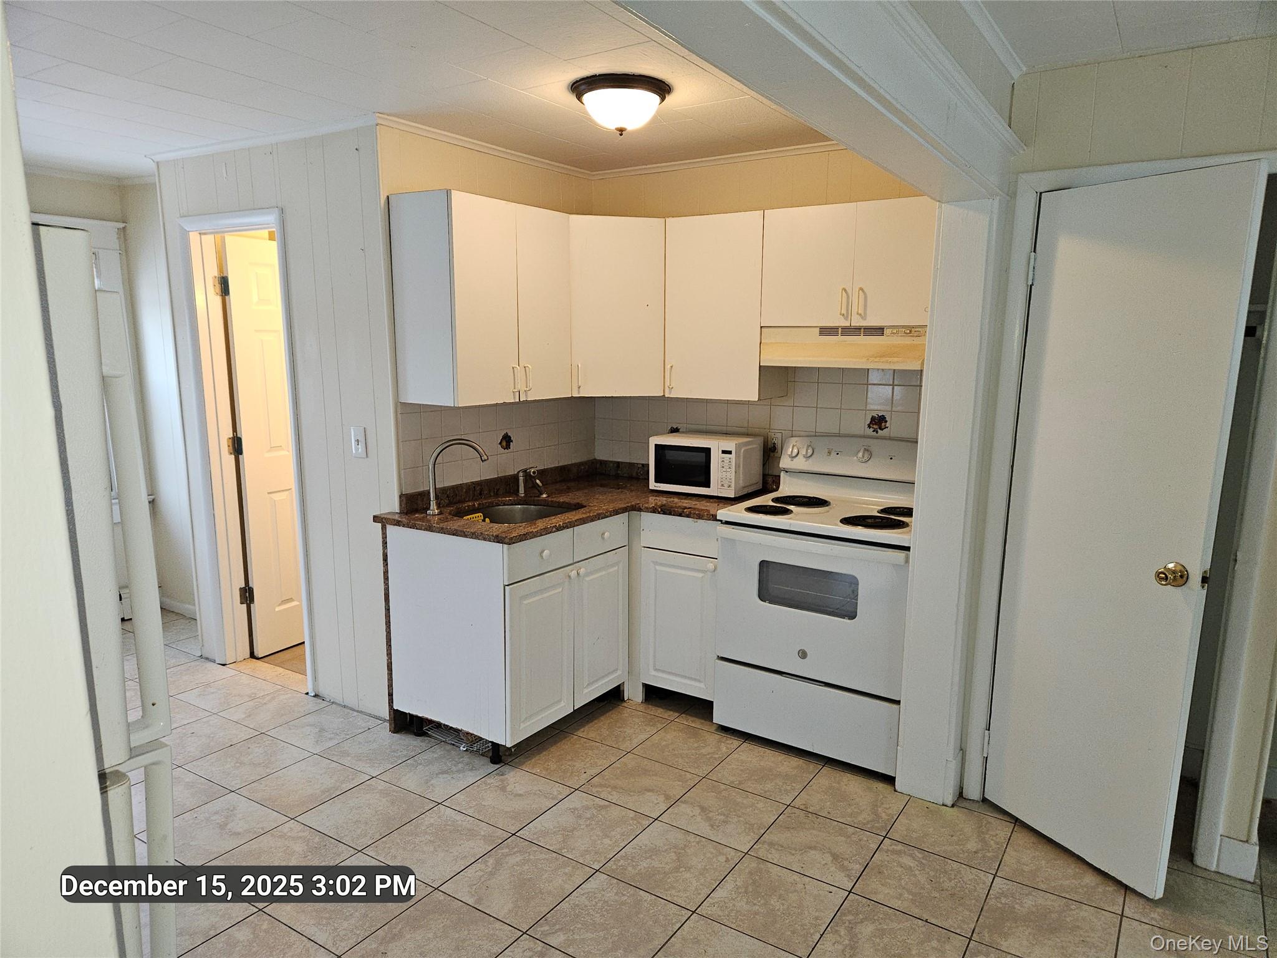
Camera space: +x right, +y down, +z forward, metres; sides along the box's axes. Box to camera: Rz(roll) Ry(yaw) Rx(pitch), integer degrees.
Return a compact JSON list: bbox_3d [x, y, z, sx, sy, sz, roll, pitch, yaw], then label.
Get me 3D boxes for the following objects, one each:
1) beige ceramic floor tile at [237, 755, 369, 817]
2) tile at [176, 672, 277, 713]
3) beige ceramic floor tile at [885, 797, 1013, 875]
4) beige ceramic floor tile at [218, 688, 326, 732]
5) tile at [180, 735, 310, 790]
[{"bbox_3d":[-1.207,1.108,3.079,0.332,0.010,0.332,6,11,33],"label":"beige ceramic floor tile"},{"bbox_3d":[-1.840,0.956,3.832,0.330,0.010,0.330,6,11,32],"label":"tile"},{"bbox_3d":[1.027,1.151,2.778,0.330,0.010,0.330,6,11,32],"label":"beige ceramic floor tile"},{"bbox_3d":[-1.594,1.009,3.716,0.334,0.010,0.334,6,11,32],"label":"beige ceramic floor tile"},{"bbox_3d":[-1.493,1.082,3.256,0.334,0.010,0.334,6,11,32],"label":"tile"}]

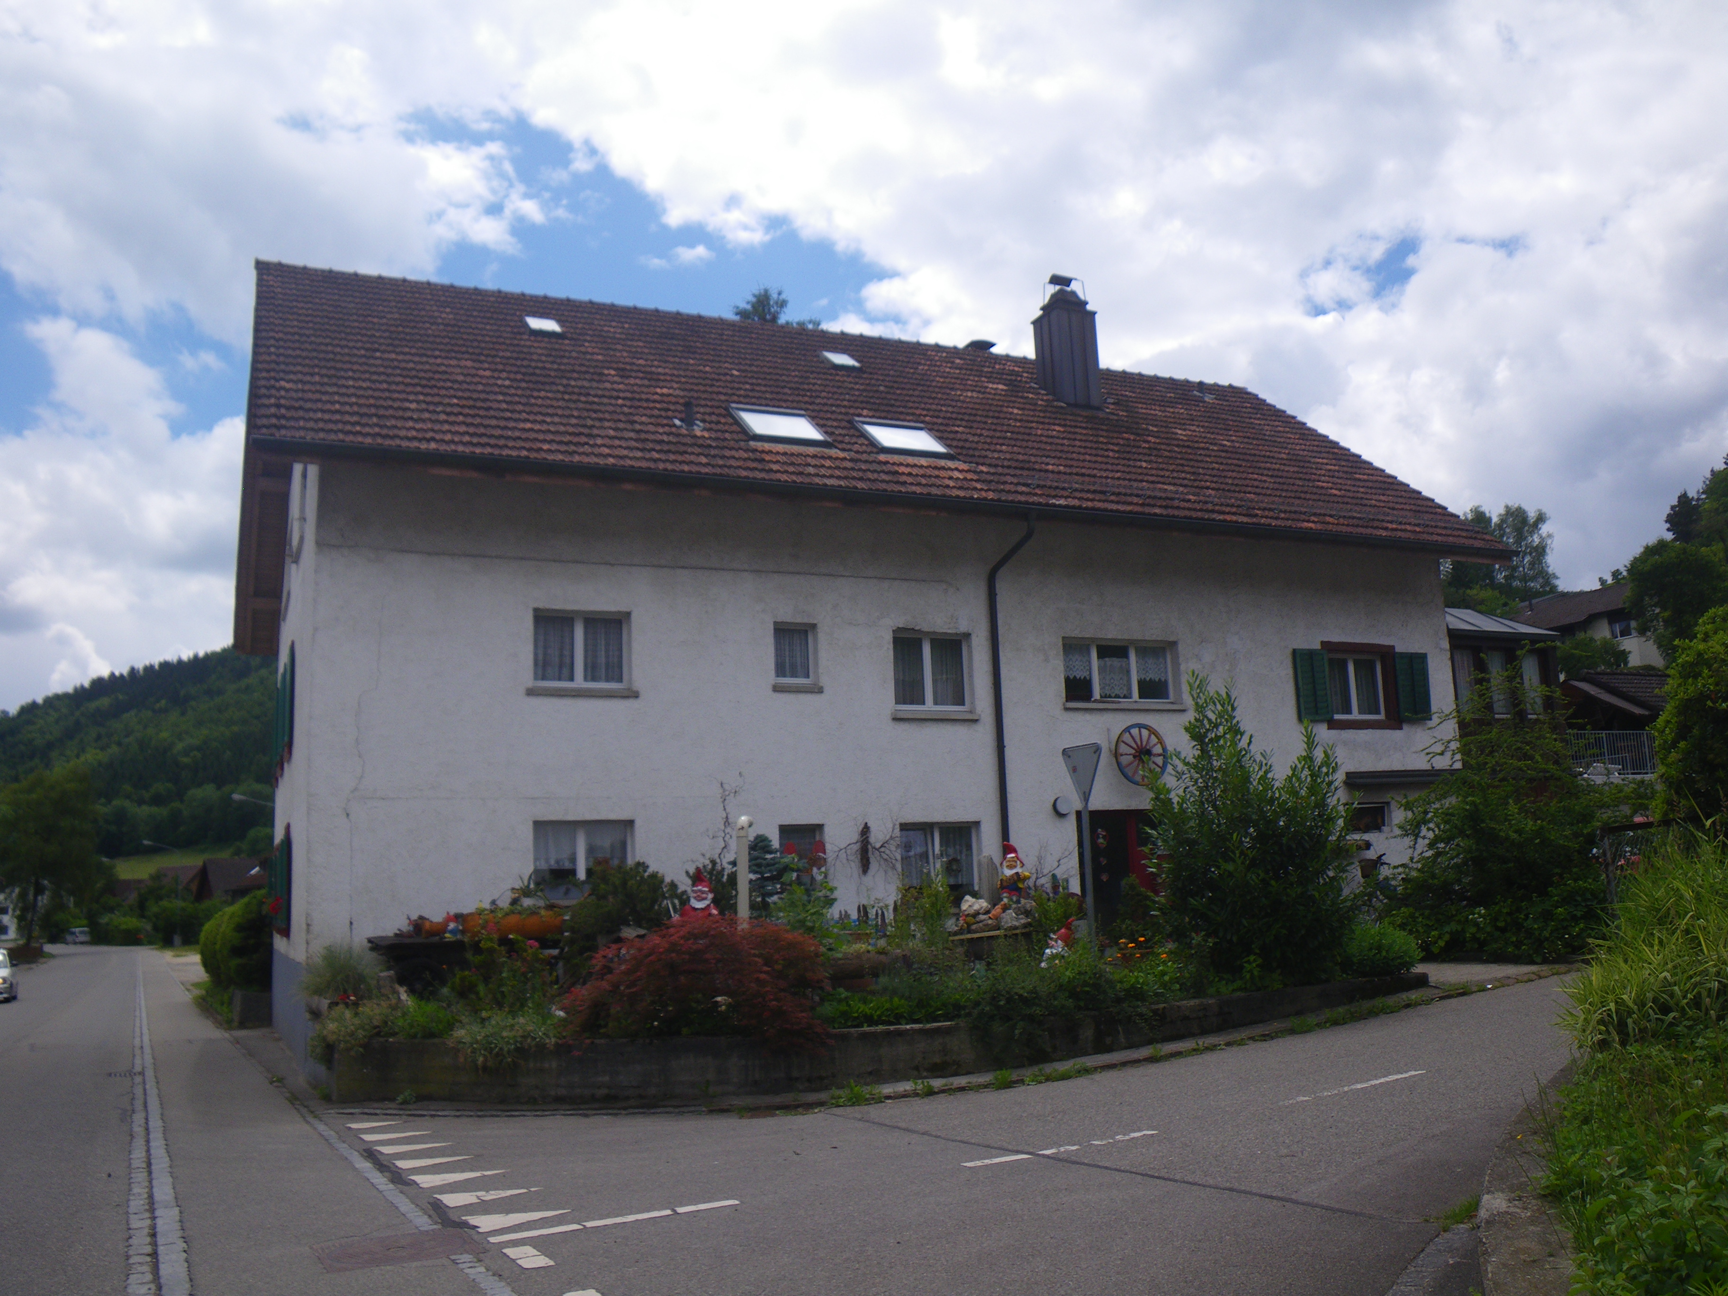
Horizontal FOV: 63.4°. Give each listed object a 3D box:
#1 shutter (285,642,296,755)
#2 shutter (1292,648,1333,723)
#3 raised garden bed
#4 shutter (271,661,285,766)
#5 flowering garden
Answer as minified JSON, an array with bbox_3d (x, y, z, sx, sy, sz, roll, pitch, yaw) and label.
[{"bbox_3d":[-8.043,0.680,19.602,0.060,1.427,0.658,2,-11,-25],"label":"shutter"},{"bbox_3d":[7.211,0.600,22.417,0.727,1.172,0.060,2,-11,-25],"label":"shutter"},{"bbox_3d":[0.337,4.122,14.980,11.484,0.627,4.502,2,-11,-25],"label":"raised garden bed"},{"bbox_3d":[-9.185,1.072,22.053,0.060,1.437,0.658,2,-11,-25],"label":"shutter"},{"bbox_3d":[0.094,2.246,15.424,11.281,3.642,4.553,2,-11,-25],"label":"flowering garden"}]

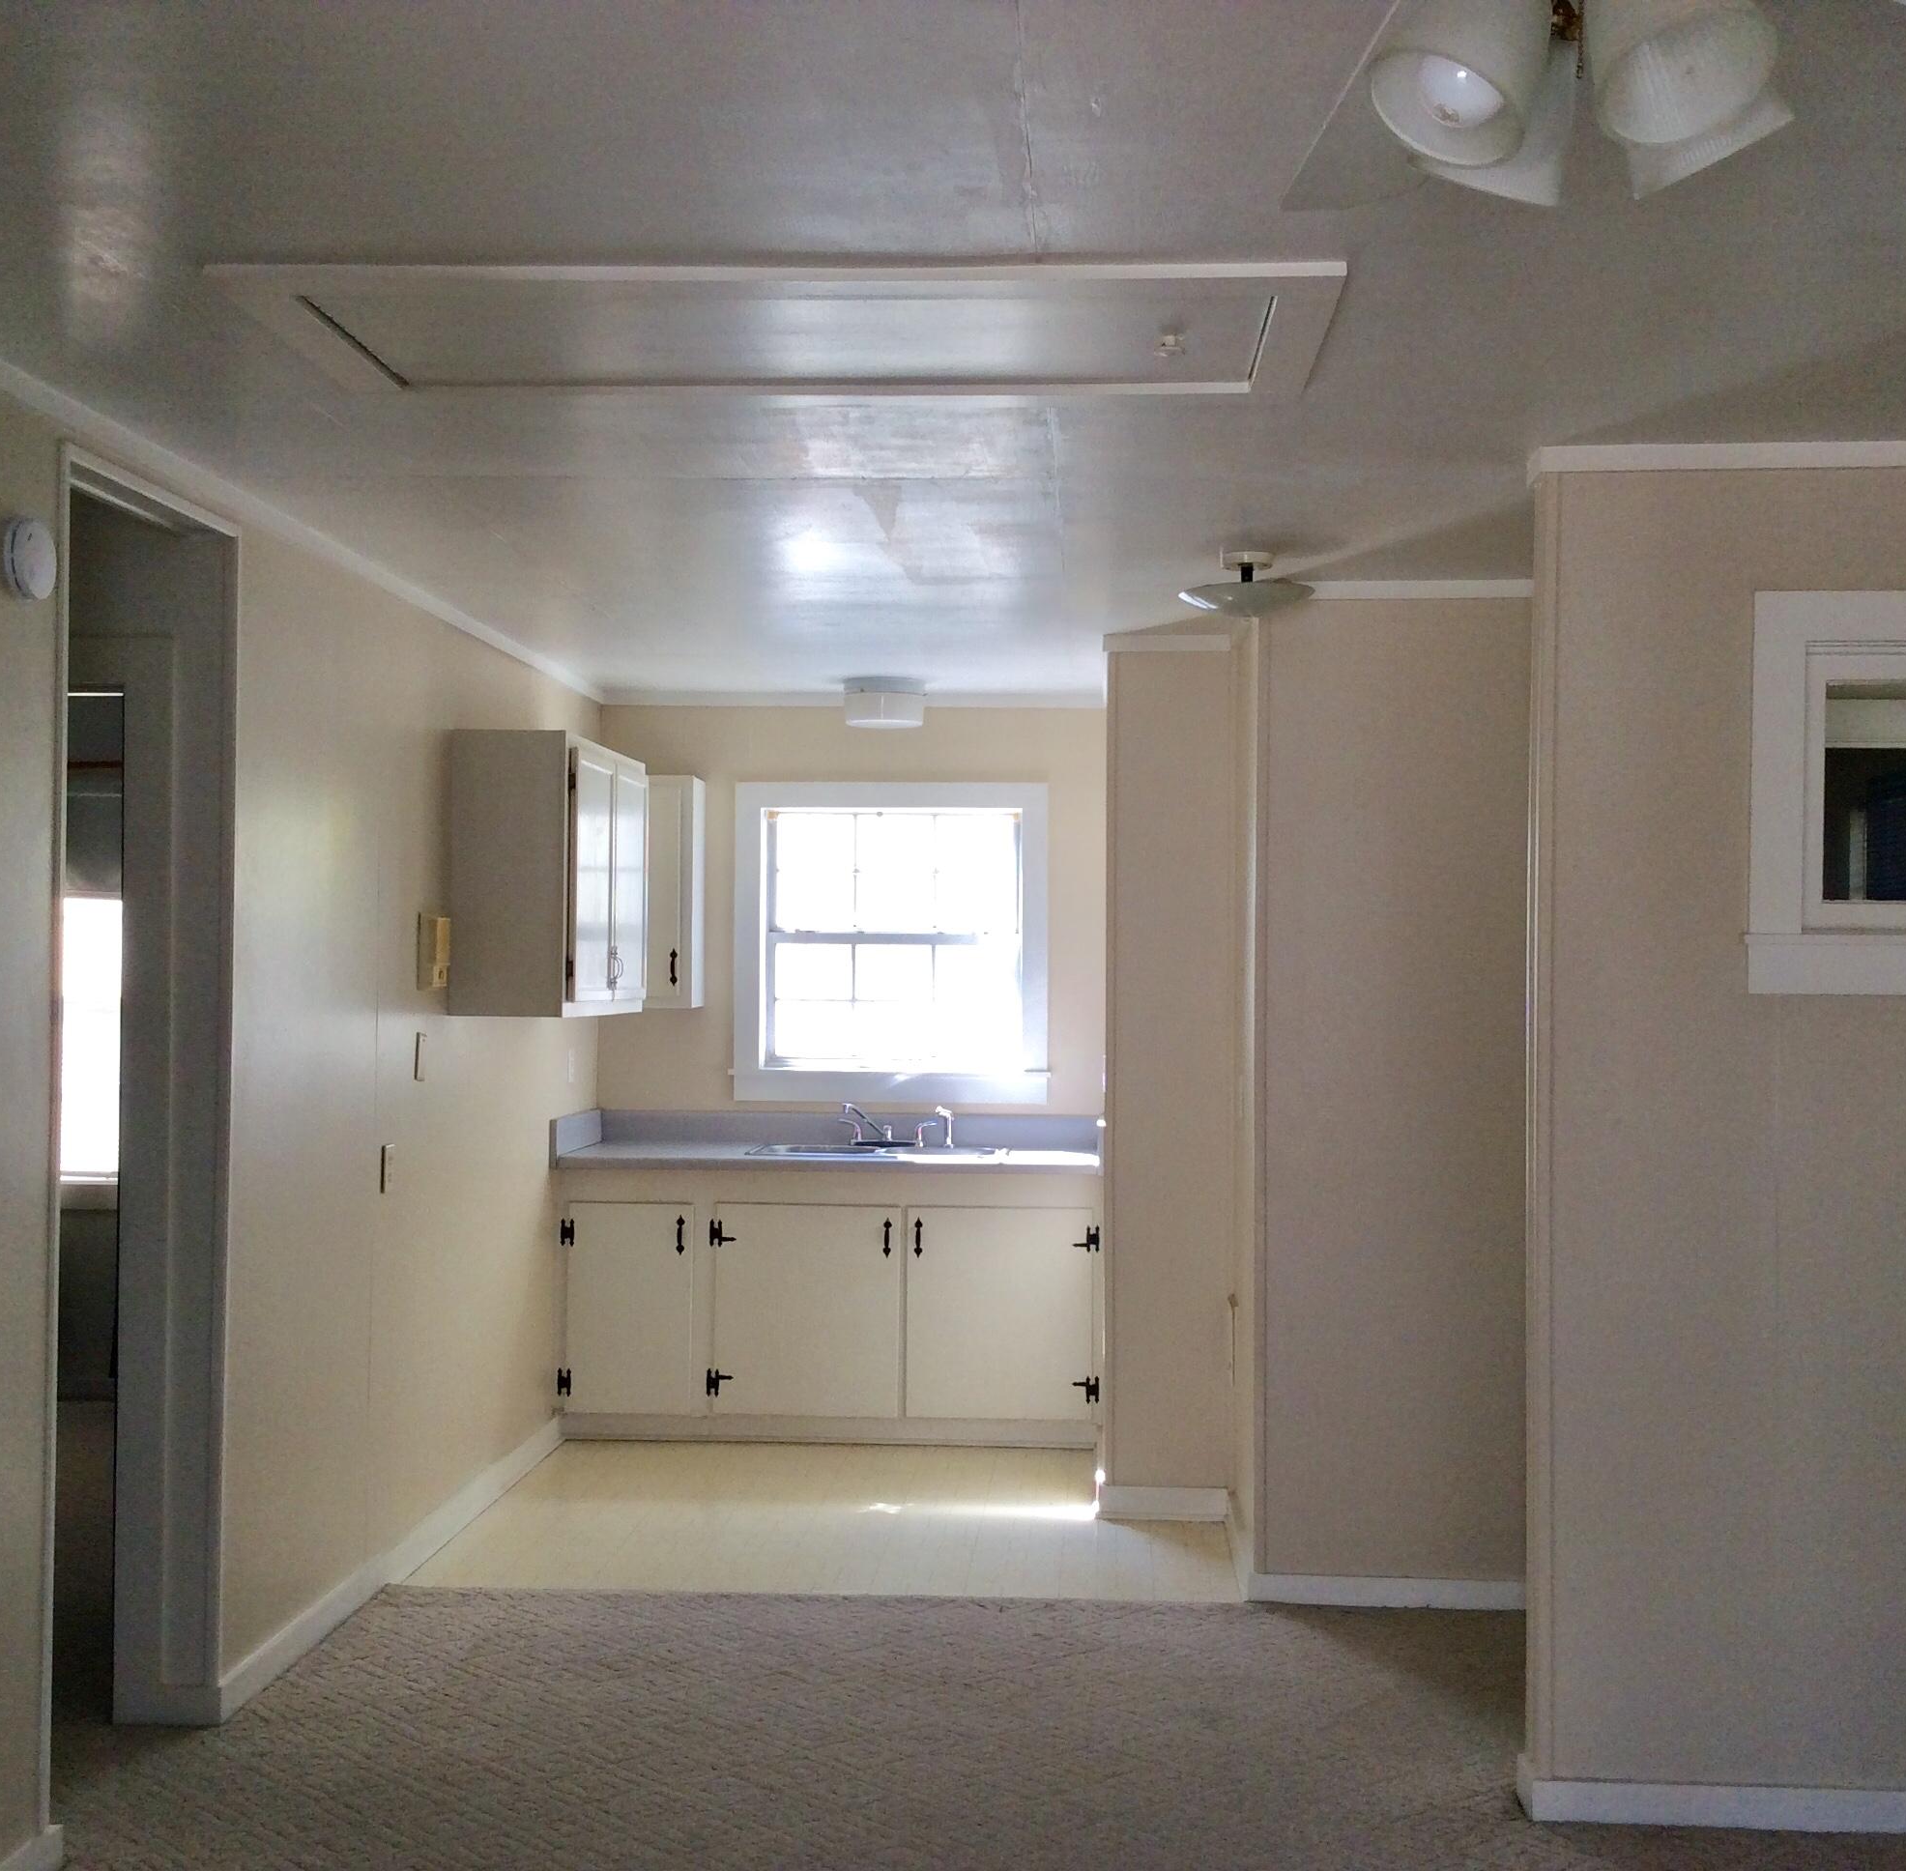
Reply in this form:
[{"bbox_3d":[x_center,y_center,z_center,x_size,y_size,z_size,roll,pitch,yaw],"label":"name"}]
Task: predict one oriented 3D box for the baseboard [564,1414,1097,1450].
[{"bbox_3d":[-0.393,1.591,7.402,1.702,0.091,0.020,1,-1,4],"label":"baseboard"}]

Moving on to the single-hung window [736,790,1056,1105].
[{"bbox_3d":[-0.210,0.022,7.805,1.069,1.074,0.098,0,-1,4],"label":"single-hung window"}]

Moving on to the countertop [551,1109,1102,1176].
[{"bbox_3d":[-0.375,0.664,7.504,1.723,0.151,0.610,0,-1,4],"label":"countertop"}]

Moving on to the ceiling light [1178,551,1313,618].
[{"bbox_3d":[0.655,-0.781,5.177,0.297,0.139,0.301,0,-1,4],"label":"ceiling light"}]

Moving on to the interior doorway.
[{"bbox_3d":[-1.524,0.374,4.172,0.143,2.364,0.791,0,-1,4],"label":"interior doorway"}]

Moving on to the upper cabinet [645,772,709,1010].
[{"bbox_3d":[-1.032,-0.137,7.806,0.369,0.767,0.320,1,-1,4],"label":"upper cabinet"}]

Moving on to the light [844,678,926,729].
[{"bbox_3d":[-0.224,-0.763,7.606,0.268,0.139,0.268,1,-1,4],"label":"light"}]

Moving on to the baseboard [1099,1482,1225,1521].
[{"bbox_3d":[0.593,1.579,6.441,0.342,0.104,0.020,1,-1,4],"label":"baseboard"}]

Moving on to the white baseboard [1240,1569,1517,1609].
[{"bbox_3d":[1.055,1.563,5.504,0.693,0.071,0.018,0,-1,4],"label":"white baseboard"}]

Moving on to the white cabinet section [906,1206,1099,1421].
[{"bbox_3d":[0.168,1.210,7.602,0.611,0.675,0.450,1,-1,4],"label":"white cabinet section"}]

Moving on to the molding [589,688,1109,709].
[{"bbox_3d":[-0.341,-0.803,7.919,1.731,0.052,0.025,1,-1,4],"label":"molding"}]

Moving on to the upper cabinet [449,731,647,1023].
[{"bbox_3d":[-1.136,-0.156,6.636,0.332,0.761,1.037,1,-1,4],"label":"upper cabinet"}]

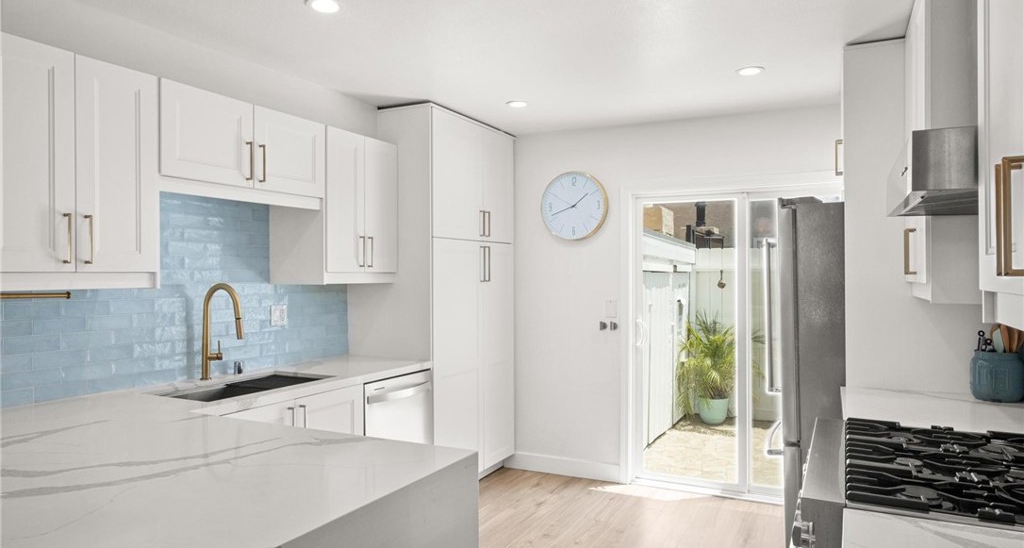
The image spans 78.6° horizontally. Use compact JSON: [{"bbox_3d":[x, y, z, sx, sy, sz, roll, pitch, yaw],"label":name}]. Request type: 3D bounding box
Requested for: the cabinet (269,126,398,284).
[{"bbox_3d":[-1.012,-0.358,3.613,0.420,0.828,0.587,0,0,28],"label":"cabinet"}]

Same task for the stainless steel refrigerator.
[{"bbox_3d":[1.806,0.538,3.111,0.845,1.769,0.910,0,0,28],"label":"stainless steel refrigerator"}]

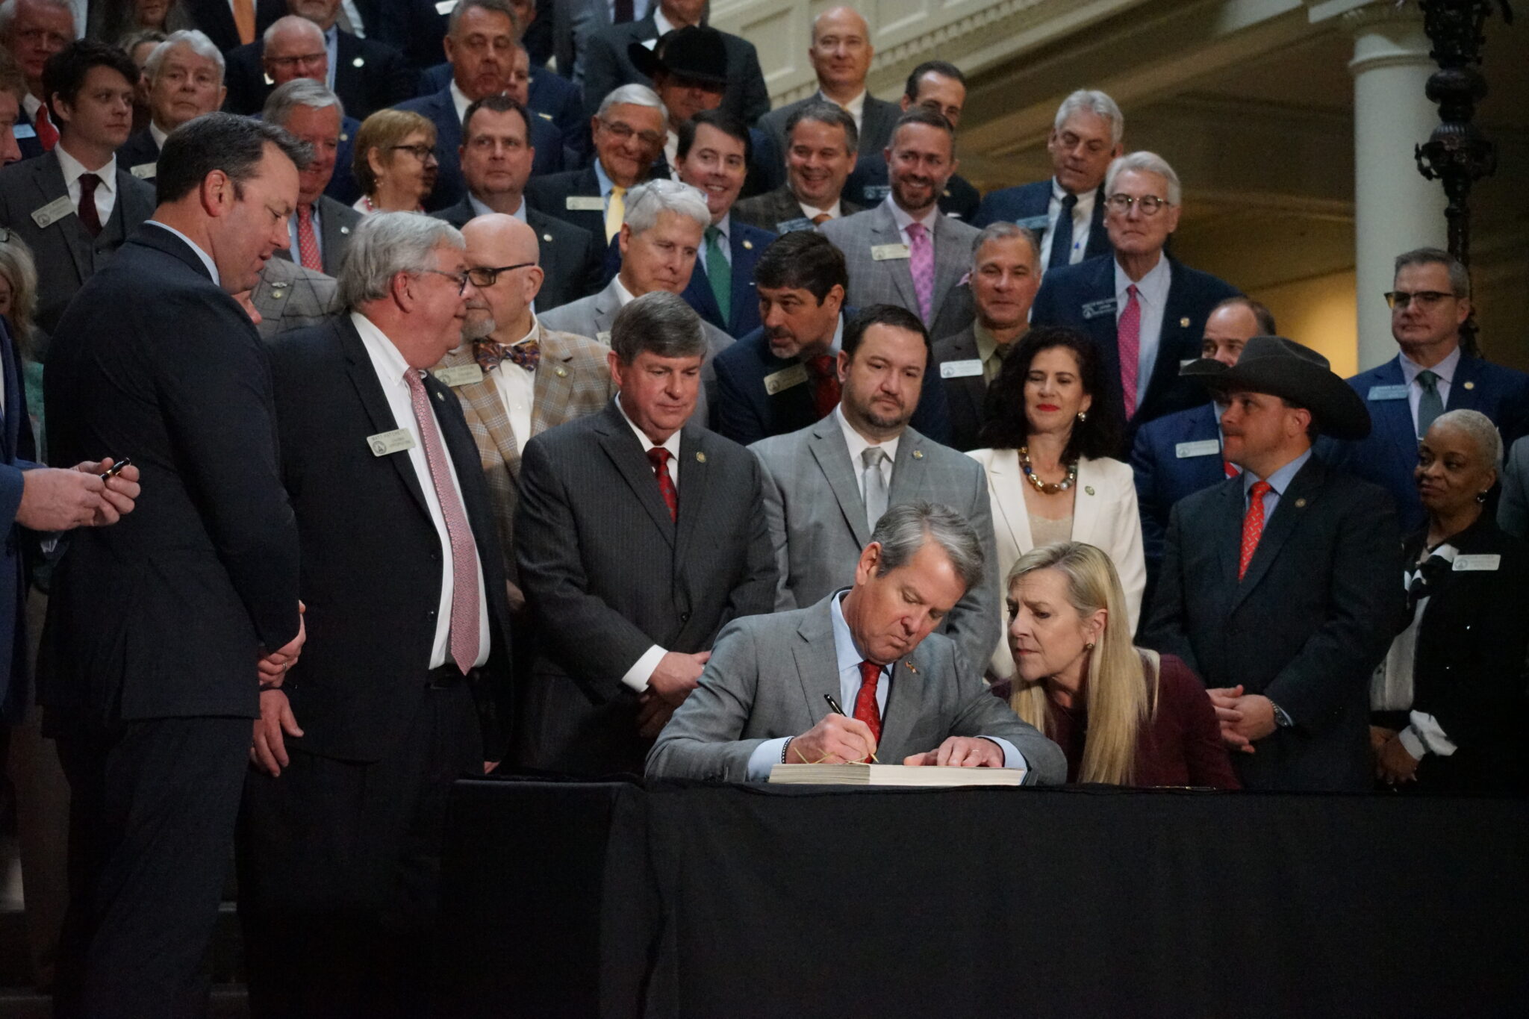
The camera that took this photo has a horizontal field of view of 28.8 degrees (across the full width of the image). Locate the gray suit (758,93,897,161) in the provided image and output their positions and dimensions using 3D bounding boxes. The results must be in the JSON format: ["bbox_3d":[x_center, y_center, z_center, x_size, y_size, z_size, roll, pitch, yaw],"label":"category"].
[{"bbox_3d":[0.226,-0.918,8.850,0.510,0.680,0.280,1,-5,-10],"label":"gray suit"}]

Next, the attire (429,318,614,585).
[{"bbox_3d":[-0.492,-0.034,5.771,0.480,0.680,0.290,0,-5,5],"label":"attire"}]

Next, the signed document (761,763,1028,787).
[{"bbox_3d":[0.169,0.343,3.830,0.218,0.025,0.283,3,-6,-24],"label":"signed document"}]

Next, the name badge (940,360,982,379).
[{"bbox_3d":[0.433,-0.308,6.520,0.092,0.033,0.006,-5,-16,-11],"label":"name badge"}]

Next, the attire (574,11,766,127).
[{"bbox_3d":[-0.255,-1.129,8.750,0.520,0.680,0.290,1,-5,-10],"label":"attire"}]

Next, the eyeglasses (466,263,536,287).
[{"bbox_3d":[-0.507,-0.444,5.553,0.140,0.043,0.140,-4,5,38],"label":"eyeglasses"}]

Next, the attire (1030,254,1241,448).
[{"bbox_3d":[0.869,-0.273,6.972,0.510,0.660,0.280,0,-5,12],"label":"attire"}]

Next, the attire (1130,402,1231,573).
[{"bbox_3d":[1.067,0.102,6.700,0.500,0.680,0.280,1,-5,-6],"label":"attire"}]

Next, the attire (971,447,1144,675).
[{"bbox_3d":[0.602,0.177,6.200,0.430,0.620,0.270,1,-5,-2],"label":"attire"}]

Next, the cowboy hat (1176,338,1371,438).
[{"bbox_3d":[1.021,-0.237,5.900,0.380,0.155,0.320,15,-12,-33],"label":"cowboy hat"}]

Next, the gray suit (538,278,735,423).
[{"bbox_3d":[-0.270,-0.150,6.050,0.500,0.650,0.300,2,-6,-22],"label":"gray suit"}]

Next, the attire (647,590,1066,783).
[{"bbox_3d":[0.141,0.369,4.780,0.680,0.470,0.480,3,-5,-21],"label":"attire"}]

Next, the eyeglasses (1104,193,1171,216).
[{"bbox_3d":[0.870,-0.714,6.950,0.138,0.047,0.140,-1,-2,17],"label":"eyeglasses"}]

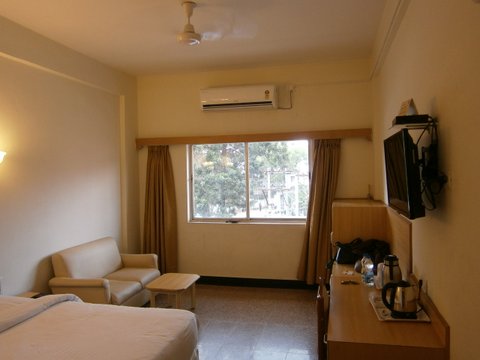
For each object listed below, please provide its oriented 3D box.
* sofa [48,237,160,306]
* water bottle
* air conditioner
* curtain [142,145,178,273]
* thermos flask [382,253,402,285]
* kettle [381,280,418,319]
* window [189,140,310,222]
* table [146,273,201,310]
[{"bbox_3d":[-1.410,1.123,3.947,0.784,0.800,1.248,-1,2,15],"label":"sofa"},{"bbox_3d":[0.885,0.624,2.508,0.078,0.214,0.078,-1,2,15],"label":"water bottle"},{"bbox_3d":[-0.008,-1.082,4.782,0.995,0.263,0.200,-1,2,15],"label":"air conditioner"},{"bbox_3d":[-1.124,0.437,5.128,0.580,1.875,0.140,-1,2,15],"label":"curtain"},{"bbox_3d":[1.005,0.609,2.362,0.120,0.237,0.125,0,2,25],"label":"thermos flask"},{"bbox_3d":[0.870,0.636,1.965,0.210,0.197,0.140,-1,2,-10],"label":"kettle"},{"bbox_3d":[0.099,0.029,4.925,1.720,1.130,0.120,-1,2,15],"label":"window"},{"bbox_3d":[-0.753,1.316,4.019,0.477,0.384,0.496,-1,2,15],"label":"table"}]

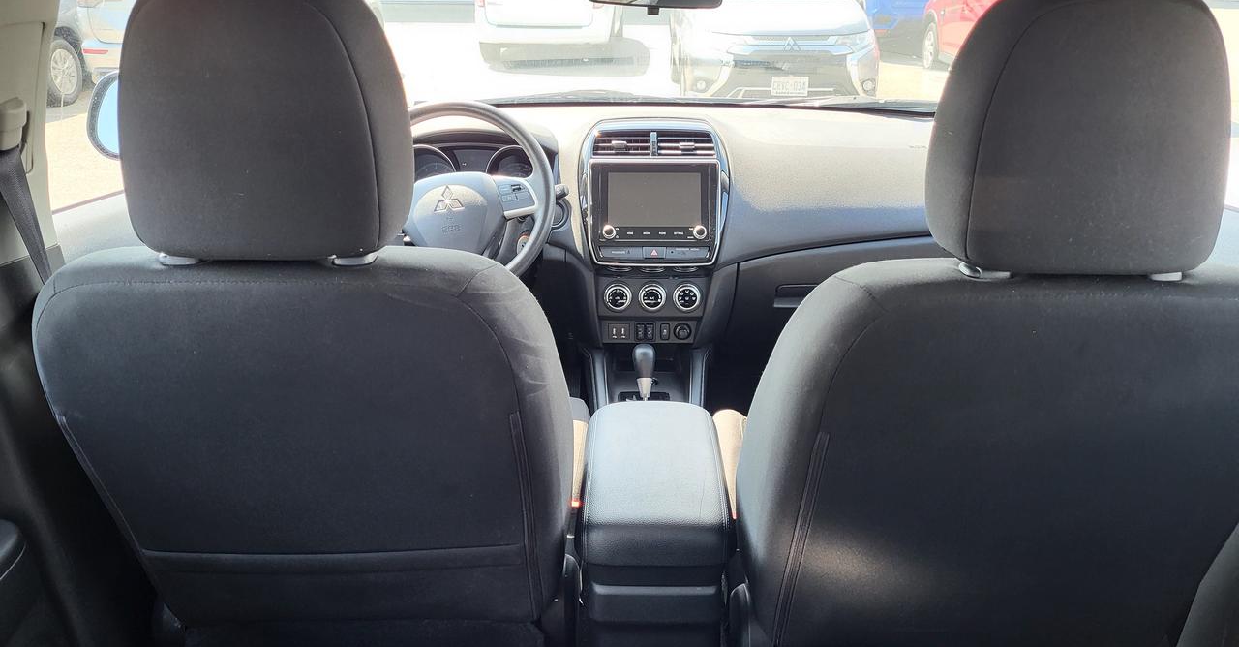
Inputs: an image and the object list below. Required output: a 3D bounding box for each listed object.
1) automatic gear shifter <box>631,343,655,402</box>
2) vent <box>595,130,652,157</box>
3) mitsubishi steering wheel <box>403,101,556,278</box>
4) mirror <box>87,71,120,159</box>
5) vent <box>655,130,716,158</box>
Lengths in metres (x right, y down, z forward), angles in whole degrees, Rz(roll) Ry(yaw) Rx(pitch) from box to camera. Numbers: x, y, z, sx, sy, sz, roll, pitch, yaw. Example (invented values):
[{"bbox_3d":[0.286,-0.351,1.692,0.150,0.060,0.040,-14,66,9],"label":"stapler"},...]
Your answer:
[{"bbox_3d":[0.042,0.088,1.639,0.042,0.114,0.050,1,21,2],"label":"automatic gear shifter"},{"bbox_3d":[0.009,-0.352,1.809,0.113,0.053,0.040,1,3,2],"label":"vent"},{"bbox_3d":[-0.301,-0.228,1.699,0.375,0.375,0.120,1,-3,2],"label":"mitsubishi steering wheel"},{"bbox_3d":[-0.833,-0.395,1.738,0.240,0.167,0.130,1,21,2],"label":"mirror"},{"bbox_3d":[0.130,-0.351,1.804,0.113,0.053,0.040,1,3,2],"label":"vent"}]

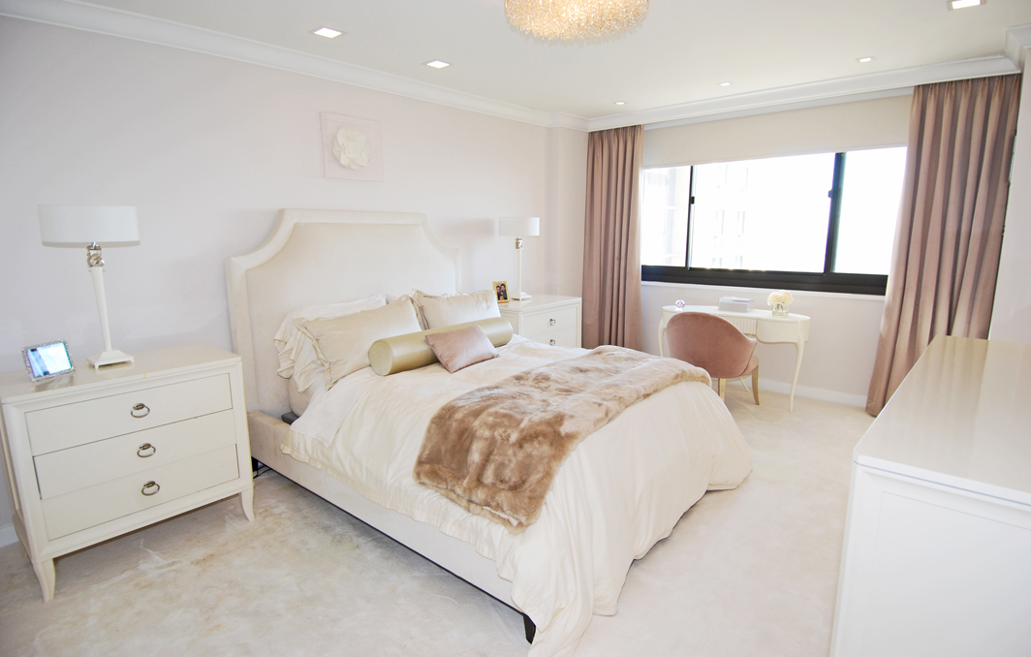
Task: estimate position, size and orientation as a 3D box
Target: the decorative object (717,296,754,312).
[{"bbox_3d":[1.984,-0.206,4.621,0.249,0.093,0.167,9,14,42],"label":"decorative object"}]

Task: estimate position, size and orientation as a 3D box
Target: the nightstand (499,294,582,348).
[{"bbox_3d":[0.095,0.182,4.565,0.609,0.845,0.884,9,14,42],"label":"nightstand"}]

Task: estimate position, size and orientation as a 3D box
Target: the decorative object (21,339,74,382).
[{"bbox_3d":[-2.063,0.136,2.280,0.080,0.146,0.181,1,11,9],"label":"decorative object"}]

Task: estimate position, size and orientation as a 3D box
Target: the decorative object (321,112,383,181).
[{"bbox_3d":[-1.089,-1.208,3.469,0.072,0.402,0.399,9,14,42],"label":"decorative object"}]

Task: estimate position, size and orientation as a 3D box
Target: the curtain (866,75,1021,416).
[{"bbox_3d":[3.005,-0.478,3.666,0.595,2.407,0.160,8,13,37],"label":"curtain"}]

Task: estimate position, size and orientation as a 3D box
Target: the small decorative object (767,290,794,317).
[{"bbox_3d":[2.255,-0.217,4.364,0.189,0.206,0.189,9,14,42],"label":"small decorative object"}]

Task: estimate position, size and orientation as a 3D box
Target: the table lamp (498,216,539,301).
[{"bbox_3d":[0.029,-0.615,4.569,0.362,0.722,0.362,-1,11,0],"label":"table lamp"}]

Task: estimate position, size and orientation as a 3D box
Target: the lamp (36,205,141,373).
[{"bbox_3d":[-1.951,-0.195,2.433,0.370,0.737,0.370,9,14,42],"label":"lamp"}]

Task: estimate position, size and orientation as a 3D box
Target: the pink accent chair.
[{"bbox_3d":[1.671,0.232,4.309,0.638,0.806,0.638,-8,13,-33],"label":"pink accent chair"}]

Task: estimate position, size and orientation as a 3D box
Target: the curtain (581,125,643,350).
[{"bbox_3d":[0.984,-0.764,5.289,0.624,2.414,0.160,8,13,37],"label":"curtain"}]

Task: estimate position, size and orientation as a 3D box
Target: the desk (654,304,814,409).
[{"bbox_3d":[1.912,0.217,4.583,1.196,0.728,0.507,9,14,42],"label":"desk"}]

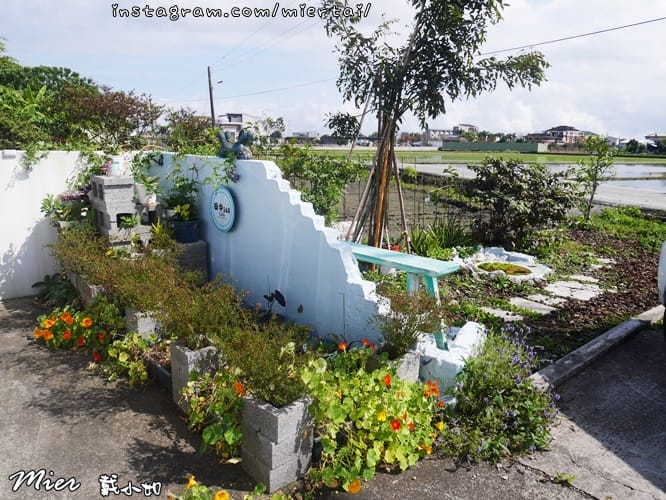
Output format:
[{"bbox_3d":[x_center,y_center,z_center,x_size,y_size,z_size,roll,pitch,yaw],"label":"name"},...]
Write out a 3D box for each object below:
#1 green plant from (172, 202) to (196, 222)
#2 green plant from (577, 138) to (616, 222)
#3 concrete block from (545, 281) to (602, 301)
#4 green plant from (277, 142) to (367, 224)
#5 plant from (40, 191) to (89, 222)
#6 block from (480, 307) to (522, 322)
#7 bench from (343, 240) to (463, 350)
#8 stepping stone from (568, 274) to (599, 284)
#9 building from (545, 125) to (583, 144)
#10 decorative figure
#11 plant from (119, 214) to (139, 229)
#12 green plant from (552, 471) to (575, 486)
[{"bbox_3d":[-1.506,-0.378,4.654,0.235,0.196,0.225,-4,13,-18],"label":"green plant"},{"bbox_3d":[5.017,-1.367,8.828,0.715,1.626,0.666,7,15,29],"label":"green plant"},{"bbox_3d":[2.520,0.419,4.812,0.546,0.060,0.475,-10,17,-39],"label":"concrete block"},{"bbox_3d":[-0.172,-0.950,6.914,1.371,1.391,1.077,0,13,0],"label":"green plant"},{"bbox_3d":[-2.543,-0.412,4.375,0.450,0.304,0.392,-7,15,-29],"label":"plant"},{"bbox_3d":[1.469,0.550,3.960,0.176,0.059,0.362,-5,14,-23],"label":"block"},{"bbox_3d":[0.469,0.277,3.593,0.350,0.485,1.120,-9,16,-34],"label":"bench"},{"bbox_3d":[2.742,0.312,5.011,0.196,0.049,0.323,-9,15,-34],"label":"stepping stone"},{"bbox_3d":[84.858,-41.417,170.047,12.500,9.300,10.500,6,14,25],"label":"building"},{"bbox_3d":[-0.903,-0.977,4.277,0.294,0.294,0.245,-6,14,-23],"label":"decorative figure"},{"bbox_3d":[-1.814,-0.253,4.097,0.170,0.120,0.130,-6,14,-23],"label":"plant"},{"bbox_3d":[1.085,1.073,2.184,0.105,0.055,0.080,0,13,0],"label":"green plant"}]

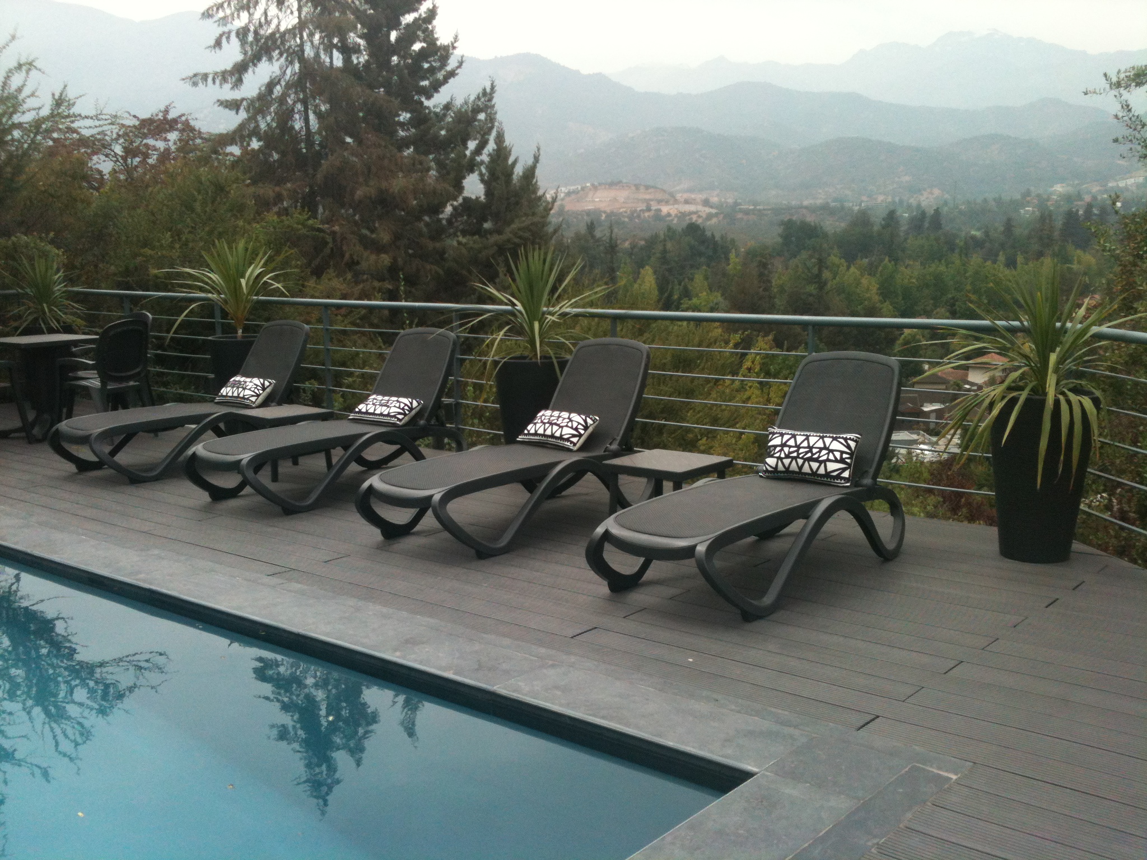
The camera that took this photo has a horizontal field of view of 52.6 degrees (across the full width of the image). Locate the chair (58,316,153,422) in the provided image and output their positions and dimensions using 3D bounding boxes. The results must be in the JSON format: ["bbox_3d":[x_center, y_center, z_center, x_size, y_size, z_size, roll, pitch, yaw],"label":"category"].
[{"bbox_3d":[-3.604,-0.393,8.955,0.560,0.910,0.530,6,12,33],"label":"chair"}]

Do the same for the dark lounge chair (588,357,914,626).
[{"bbox_3d":[0.794,0.191,5.126,0.700,0.960,1.690,8,13,40],"label":"dark lounge chair"}]

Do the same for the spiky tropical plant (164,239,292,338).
[{"bbox_3d":[-2.670,-1.097,8.953,0.960,0.743,0.900,-1,10,0],"label":"spiky tropical plant"}]

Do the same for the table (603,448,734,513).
[{"bbox_3d":[0.476,0.354,5.855,0.455,0.400,0.455,8,13,40],"label":"table"}]

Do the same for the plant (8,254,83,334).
[{"bbox_3d":[-4.502,-1.162,9.893,0.660,0.663,0.660,-1,10,0],"label":"plant"}]

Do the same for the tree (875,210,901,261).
[{"bbox_3d":[85.260,-52.953,314.367,7.600,15.200,7.600,-1,10,0],"label":"tree"}]

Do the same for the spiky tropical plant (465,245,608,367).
[{"bbox_3d":[-0.224,-0.755,7.083,0.870,0.733,0.850,-1,10,0],"label":"spiky tropical plant"}]

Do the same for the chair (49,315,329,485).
[{"bbox_3d":[-2.650,-0.226,7.856,0.700,0.930,1.700,7,12,39],"label":"chair"}]

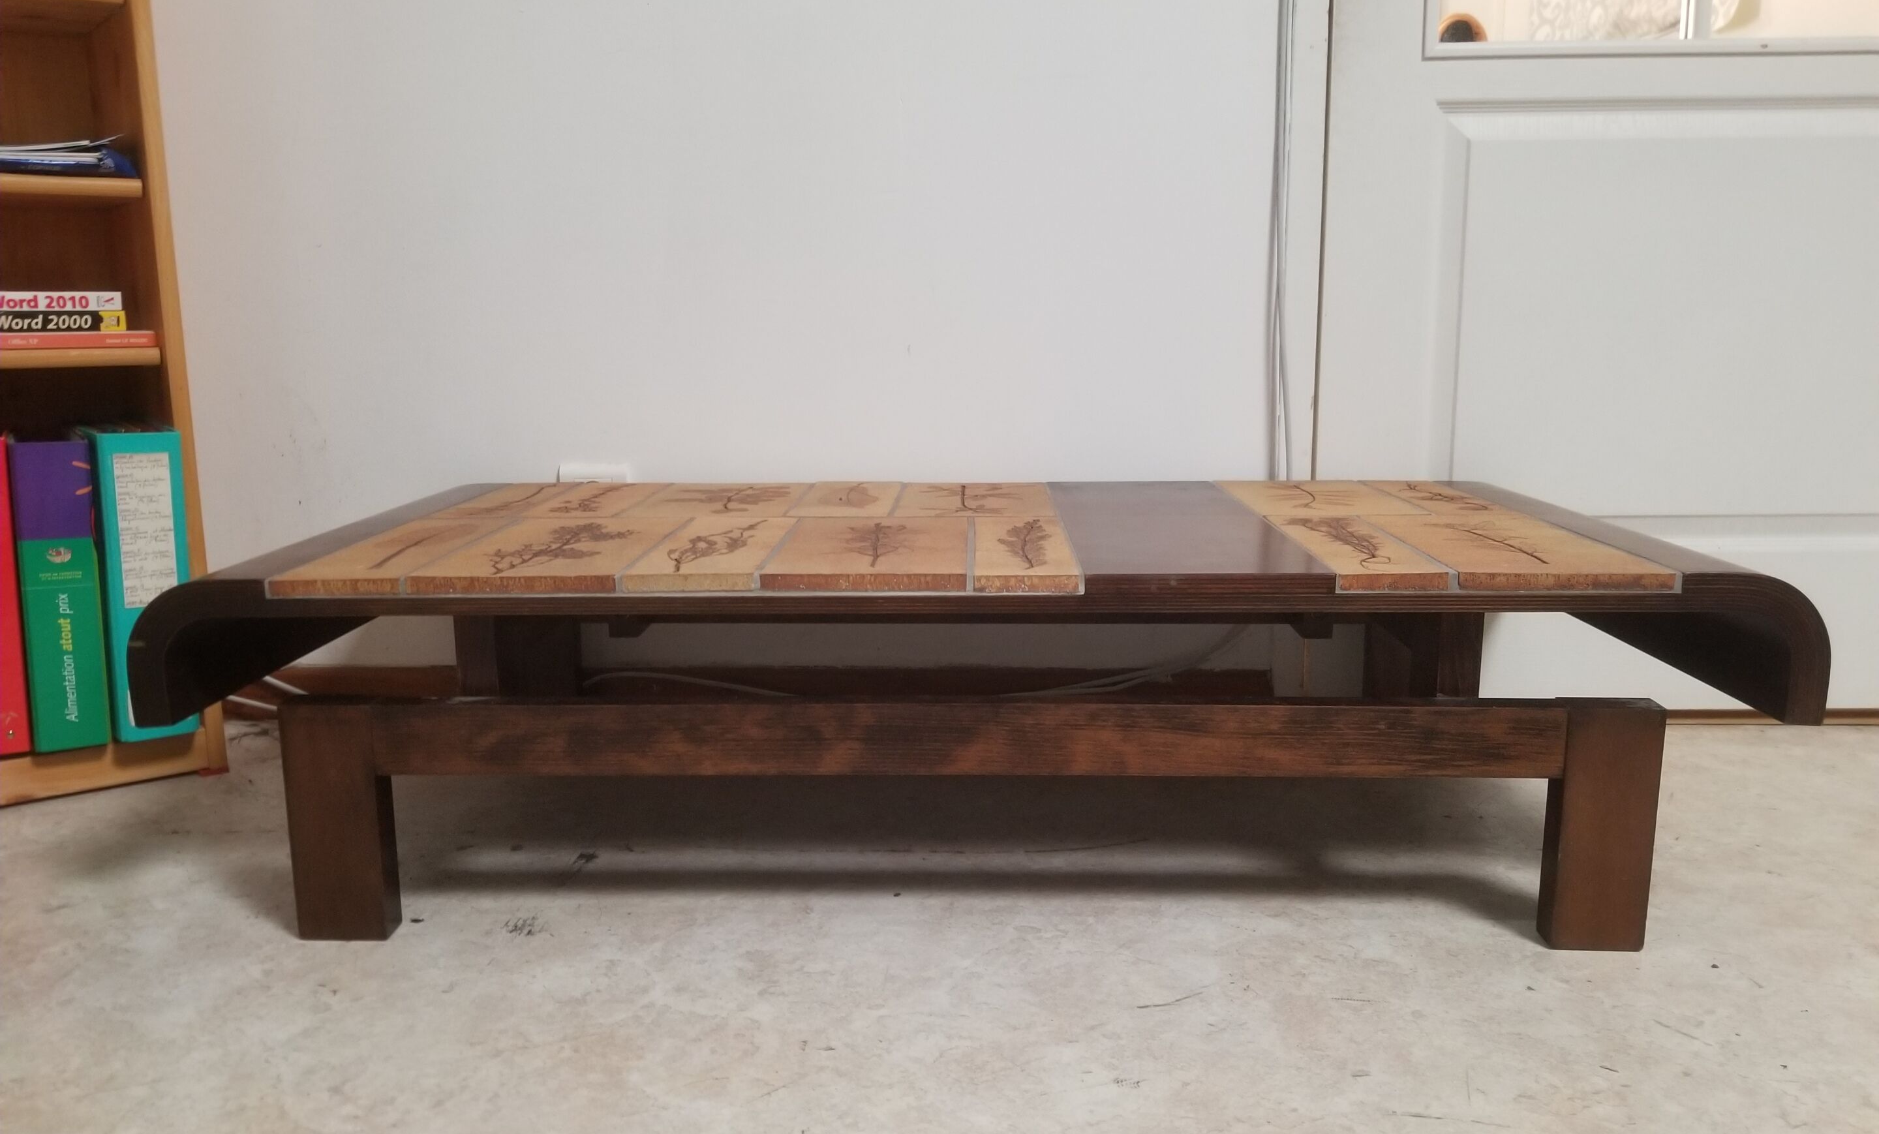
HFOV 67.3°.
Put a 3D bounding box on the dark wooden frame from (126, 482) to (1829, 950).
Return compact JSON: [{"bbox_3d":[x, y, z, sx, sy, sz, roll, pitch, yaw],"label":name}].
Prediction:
[{"bbox_3d":[0.027,0.101,1.381,1.299,0.298,0.588,0,10,2],"label":"dark wooden frame"}]

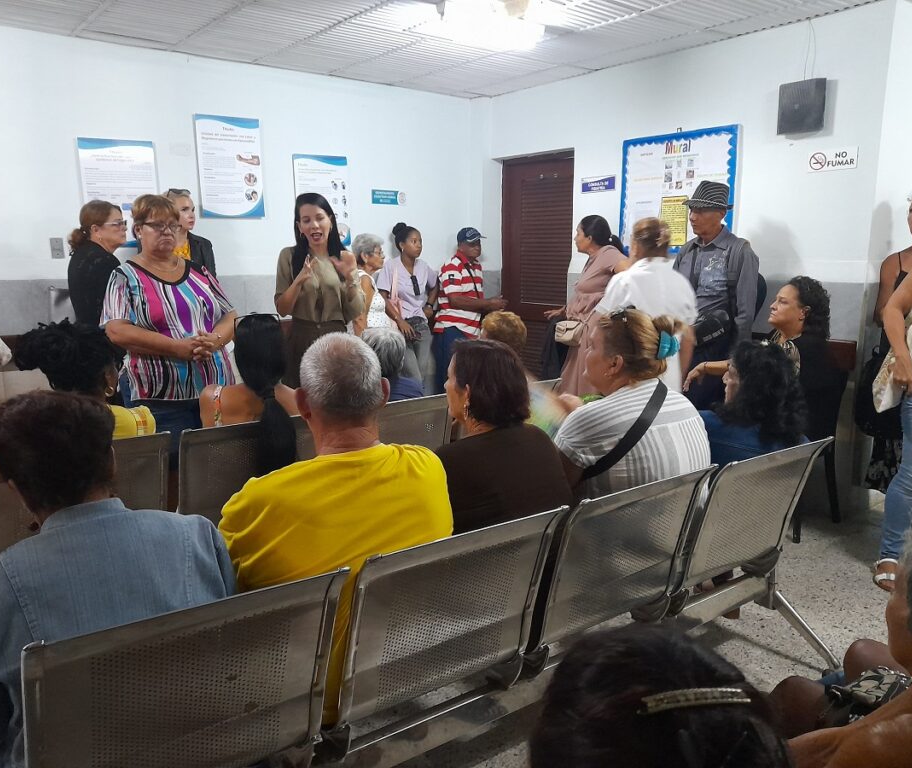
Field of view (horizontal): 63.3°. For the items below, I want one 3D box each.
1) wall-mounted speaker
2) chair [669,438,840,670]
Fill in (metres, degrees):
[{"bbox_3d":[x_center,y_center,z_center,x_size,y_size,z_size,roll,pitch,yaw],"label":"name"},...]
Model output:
[{"bbox_3d":[1.733,-1.370,3.686,0.130,0.250,0.215,-8,13,-37],"label":"wall-mounted speaker"},{"bbox_3d":[0.850,0.551,2.542,0.540,0.793,0.620,-7,12,-34],"label":"chair"}]

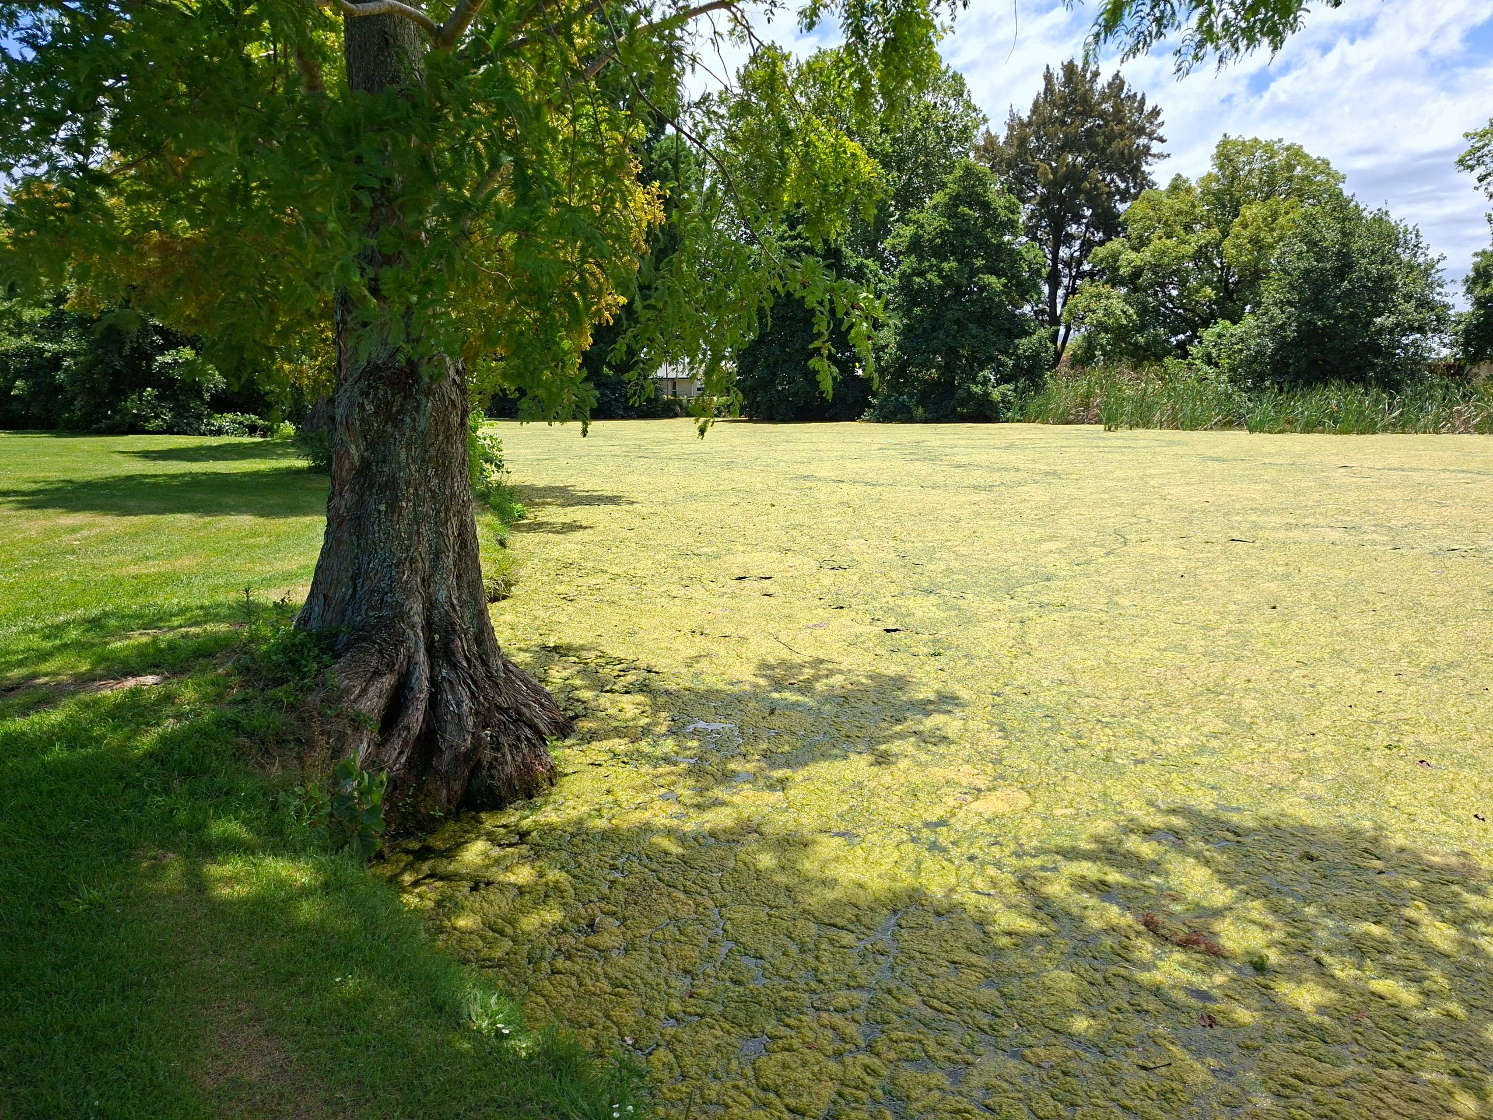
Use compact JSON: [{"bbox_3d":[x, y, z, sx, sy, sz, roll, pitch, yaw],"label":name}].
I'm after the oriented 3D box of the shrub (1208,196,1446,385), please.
[{"bbox_3d":[23.447,-9.984,40.378,8.572,8.892,7.543,6,11,29],"label":"shrub"}]

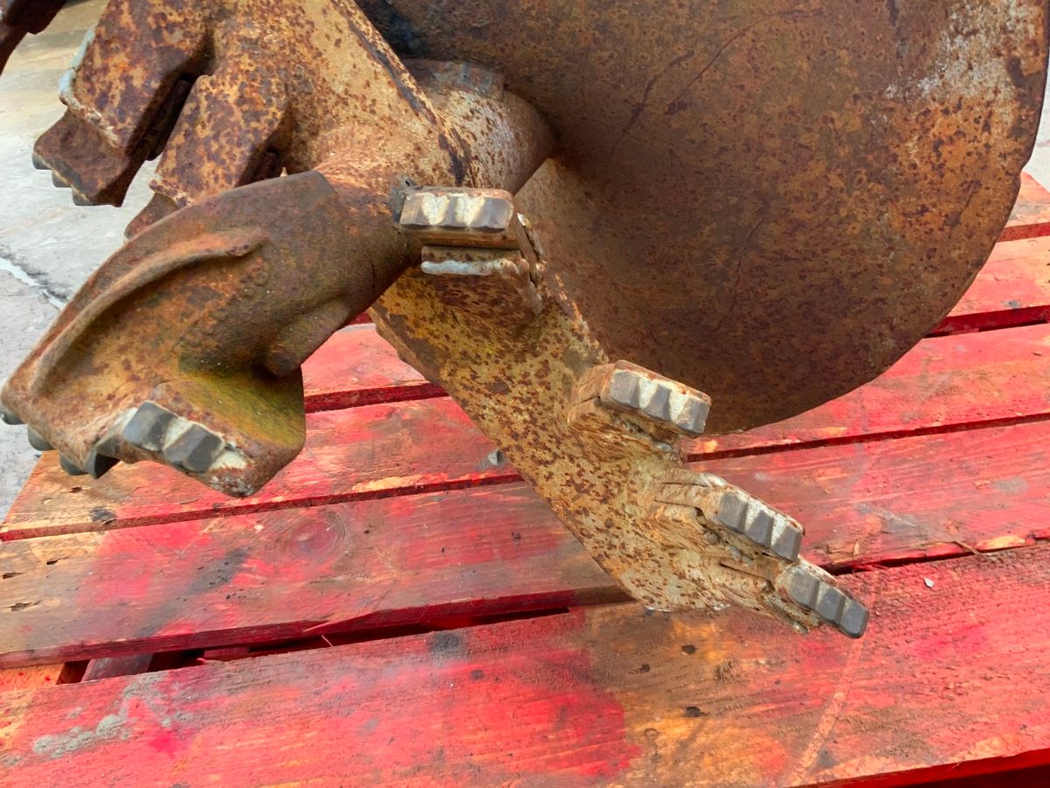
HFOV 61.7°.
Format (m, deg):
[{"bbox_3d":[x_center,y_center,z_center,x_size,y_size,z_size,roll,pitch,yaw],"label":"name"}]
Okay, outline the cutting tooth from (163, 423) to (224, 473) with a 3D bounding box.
[{"bbox_3d":[-0.116,0.019,0.309,0.013,0.009,0.013,26,70,4],"label":"cutting tooth"}]

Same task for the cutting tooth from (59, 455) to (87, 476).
[{"bbox_3d":[-0.160,0.024,0.313,0.011,0.009,0.011,26,70,4],"label":"cutting tooth"}]

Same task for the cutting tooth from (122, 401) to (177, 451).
[{"bbox_3d":[-0.134,0.012,0.314,0.013,0.009,0.013,26,70,4],"label":"cutting tooth"}]

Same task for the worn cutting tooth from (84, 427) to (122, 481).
[{"bbox_3d":[-0.149,0.021,0.310,0.009,0.011,0.013,26,70,4],"label":"worn cutting tooth"}]

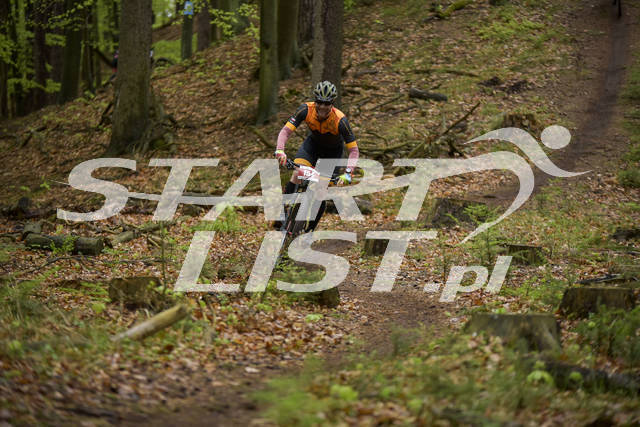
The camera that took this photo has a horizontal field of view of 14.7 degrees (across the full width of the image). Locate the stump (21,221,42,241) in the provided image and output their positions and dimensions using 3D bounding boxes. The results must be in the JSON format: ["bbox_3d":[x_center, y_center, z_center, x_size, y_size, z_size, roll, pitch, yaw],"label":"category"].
[{"bbox_3d":[-2.874,0.174,24.800,0.220,0.200,0.220,0,0,0],"label":"stump"}]

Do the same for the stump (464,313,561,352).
[{"bbox_3d":[0.998,0.619,12.900,0.490,0.220,0.450,0,0,0],"label":"stump"}]

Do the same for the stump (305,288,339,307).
[{"bbox_3d":[0.017,0.574,17.000,0.270,0.165,0.270,0,1,0],"label":"stump"}]

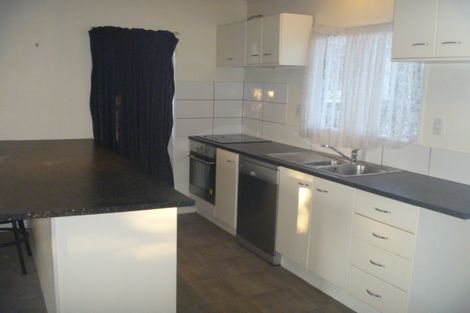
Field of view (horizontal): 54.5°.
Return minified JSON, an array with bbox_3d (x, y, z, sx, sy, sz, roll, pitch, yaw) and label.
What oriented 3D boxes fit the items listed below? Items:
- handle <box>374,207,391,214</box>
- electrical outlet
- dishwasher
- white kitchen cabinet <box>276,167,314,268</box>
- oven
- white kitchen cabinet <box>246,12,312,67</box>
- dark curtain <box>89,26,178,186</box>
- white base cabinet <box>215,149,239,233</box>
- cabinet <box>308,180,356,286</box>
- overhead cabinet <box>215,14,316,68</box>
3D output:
[{"bbox_3d":[0.833,0.303,2.562,0.029,0.020,0.109,-3,10,-29],"label":"handle"},{"bbox_3d":[1.311,-0.195,2.967,0.012,0.122,0.076,-3,10,-29],"label":"electrical outlet"},{"bbox_3d":[0.434,0.405,3.935,0.608,0.806,0.612,-3,10,-29],"label":"dishwasher"},{"bbox_3d":[0.694,0.421,3.486,0.608,0.684,0.418,-3,10,-29],"label":"white kitchen cabinet"},{"bbox_3d":[-0.088,0.138,4.818,0.582,0.582,0.610,-3,10,-29],"label":"oven"},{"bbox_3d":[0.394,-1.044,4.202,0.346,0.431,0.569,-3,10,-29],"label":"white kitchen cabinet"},{"bbox_3d":[-0.983,-0.296,4.534,0.872,1.897,0.112,-3,10,-29],"label":"dark curtain"},{"bbox_3d":[0.190,0.266,4.385,0.608,0.684,0.443,-3,10,-29],"label":"white base cabinet"},{"bbox_3d":[0.890,0.481,3.135,0.608,0.684,0.394,-3,10,-29],"label":"cabinet"},{"bbox_3d":[0.246,-1.089,4.466,0.346,0.431,1.181,-3,10,-29],"label":"overhead cabinet"}]

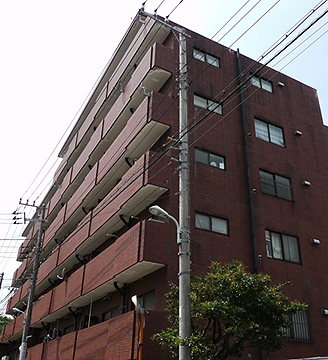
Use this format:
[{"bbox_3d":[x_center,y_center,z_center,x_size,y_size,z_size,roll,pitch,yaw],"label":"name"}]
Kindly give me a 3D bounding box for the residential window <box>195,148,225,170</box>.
[{"bbox_3d":[1.819,-0.806,15.371,1.440,0.614,0.120,15,-31,-24],"label":"residential window"}]

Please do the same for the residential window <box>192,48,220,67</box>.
[{"bbox_3d":[1.968,-5.618,17.932,1.440,0.569,0.120,15,-31,-24],"label":"residential window"}]

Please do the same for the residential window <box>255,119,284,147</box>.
[{"bbox_3d":[4.853,-2.170,17.861,1.736,1.051,0.120,15,-31,-24],"label":"residential window"}]

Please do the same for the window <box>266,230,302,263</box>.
[{"bbox_3d":[4.704,2.651,15.295,1.736,1.099,0.120,15,-31,-24],"label":"window"}]

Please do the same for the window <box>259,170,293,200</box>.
[{"bbox_3d":[4.778,0.245,16.575,1.736,1.089,0.120,15,-31,-24],"label":"window"}]

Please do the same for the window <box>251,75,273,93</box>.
[{"bbox_3d":[4.817,-4.757,19.168,1.376,0.682,0.120,15,-31,-24],"label":"window"}]

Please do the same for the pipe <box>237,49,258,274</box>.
[{"bbox_3d":[3.471,-1.284,16.425,0.130,11.833,0.130,15,-31,-24],"label":"pipe"}]

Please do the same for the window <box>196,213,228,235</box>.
[{"bbox_3d":[1.745,1.613,14.084,1.440,0.608,0.120,15,-31,-24],"label":"window"}]

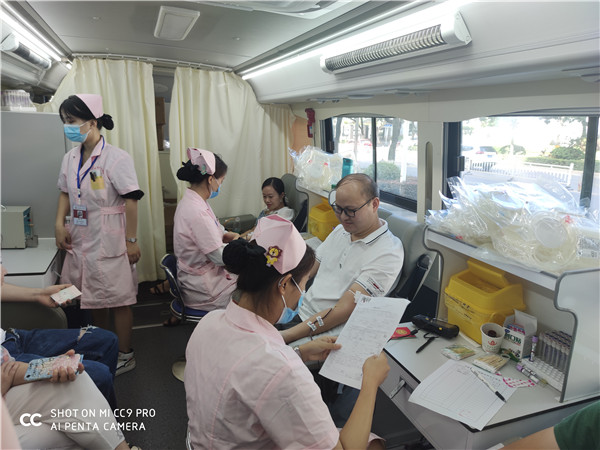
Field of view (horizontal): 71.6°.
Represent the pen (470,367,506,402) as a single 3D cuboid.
[{"bbox_3d":[0.561,0.476,1.244,0.011,0.011,0.172,1,13,-11],"label":"pen"}]

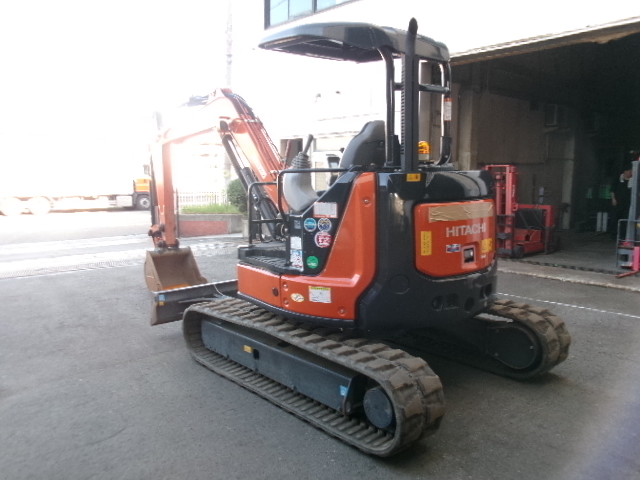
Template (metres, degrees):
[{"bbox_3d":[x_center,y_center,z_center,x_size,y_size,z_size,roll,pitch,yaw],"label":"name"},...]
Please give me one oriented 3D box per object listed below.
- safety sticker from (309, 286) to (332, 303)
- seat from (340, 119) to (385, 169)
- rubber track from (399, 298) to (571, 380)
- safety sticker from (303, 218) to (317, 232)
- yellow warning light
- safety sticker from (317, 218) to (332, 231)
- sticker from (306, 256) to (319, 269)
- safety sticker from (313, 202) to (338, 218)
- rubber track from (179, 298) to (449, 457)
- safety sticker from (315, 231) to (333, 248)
[{"bbox_3d":[0.005,0.346,3.266,0.153,0.093,0.010,2,7,21],"label":"safety sticker"},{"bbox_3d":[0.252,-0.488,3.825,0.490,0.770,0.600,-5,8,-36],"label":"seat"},{"bbox_3d":[0.971,0.709,4.756,0.381,0.505,2.450,-6,9,-41],"label":"rubber track"},{"bbox_3d":[-0.059,-0.092,3.274,0.088,0.088,0.010,3,8,26],"label":"safety sticker"},{"bbox_3d":[0.698,-0.613,3.450,0.090,0.095,0.090,0,7,0],"label":"yellow warning light"},{"bbox_3d":[0.033,-0.091,3.235,0.087,0.086,0.010,2,7,20],"label":"safety sticker"},{"bbox_3d":[-0.045,0.144,3.285,0.081,0.078,0.010,3,8,25],"label":"sticker"},{"bbox_3d":[0.036,-0.184,3.232,0.157,0.096,0.010,2,7,20],"label":"safety sticker"},{"bbox_3d":[-0.248,0.841,3.699,0.381,0.505,2.450,-6,9,-41],"label":"rubber track"},{"bbox_3d":[0.022,0.001,3.250,0.108,0.100,0.010,2,7,21],"label":"safety sticker"}]

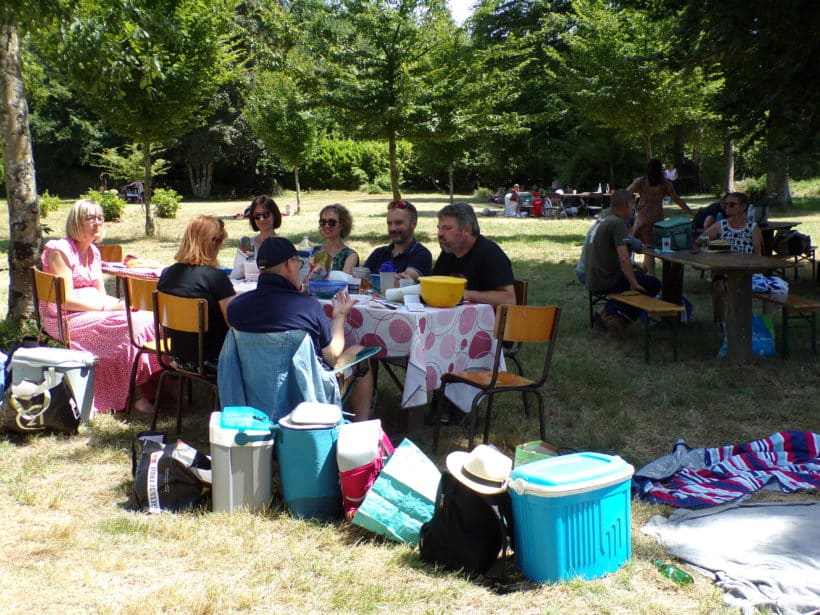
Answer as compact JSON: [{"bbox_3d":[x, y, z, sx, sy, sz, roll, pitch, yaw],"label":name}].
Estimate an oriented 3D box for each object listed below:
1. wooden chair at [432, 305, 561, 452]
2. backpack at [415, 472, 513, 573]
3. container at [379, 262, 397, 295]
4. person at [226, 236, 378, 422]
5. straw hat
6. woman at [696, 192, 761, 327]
[{"bbox_3d":[0.414,0.387,5.033,0.420,0.820,0.470,-6,10,-36],"label":"wooden chair"},{"bbox_3d":[0.213,0.757,3.872,0.240,0.410,0.300,-6,10,-36],"label":"backpack"},{"bbox_3d":[-0.117,-0.172,5.619,0.095,0.195,0.095,1,9,0],"label":"container"},{"bbox_3d":[-0.503,0.200,4.989,0.580,1.140,0.800,5,10,28],"label":"person"},{"bbox_3d":[0.282,0.597,3.760,0.275,0.125,0.250,24,25,9],"label":"straw hat"},{"bbox_3d":[3.040,-0.432,9.451,0.480,1.300,0.600,7,11,42],"label":"woman"}]

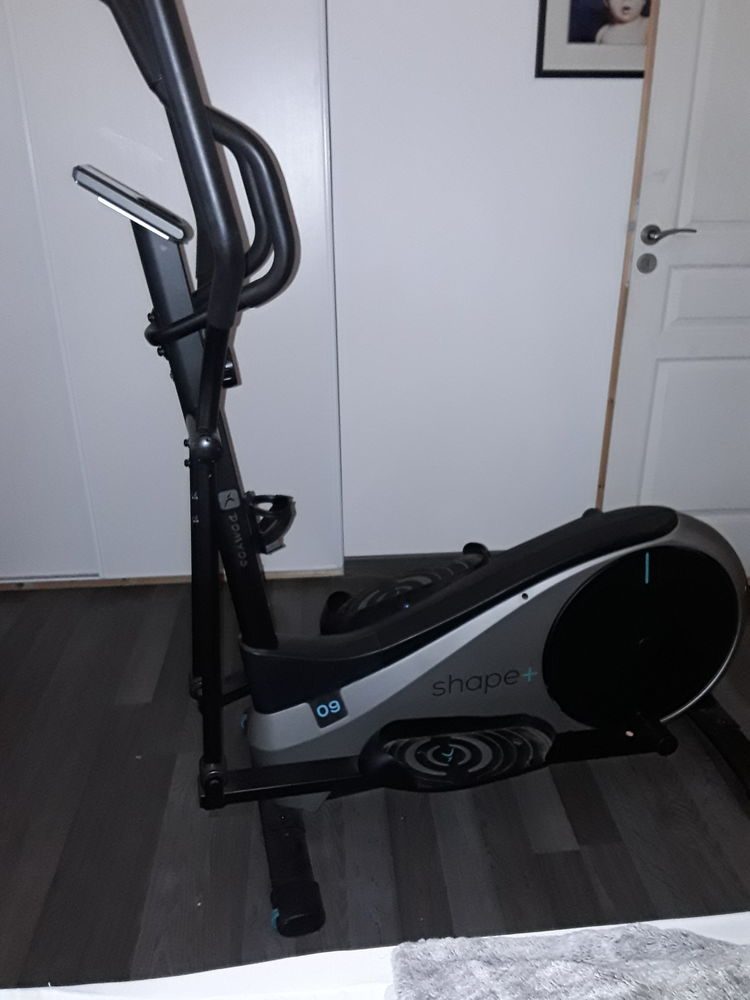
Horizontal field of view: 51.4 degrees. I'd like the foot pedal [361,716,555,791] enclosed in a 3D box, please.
[{"bbox_3d":[0.144,0.461,1.419,0.358,0.062,0.138,-2,22,-13],"label":"foot pedal"}]

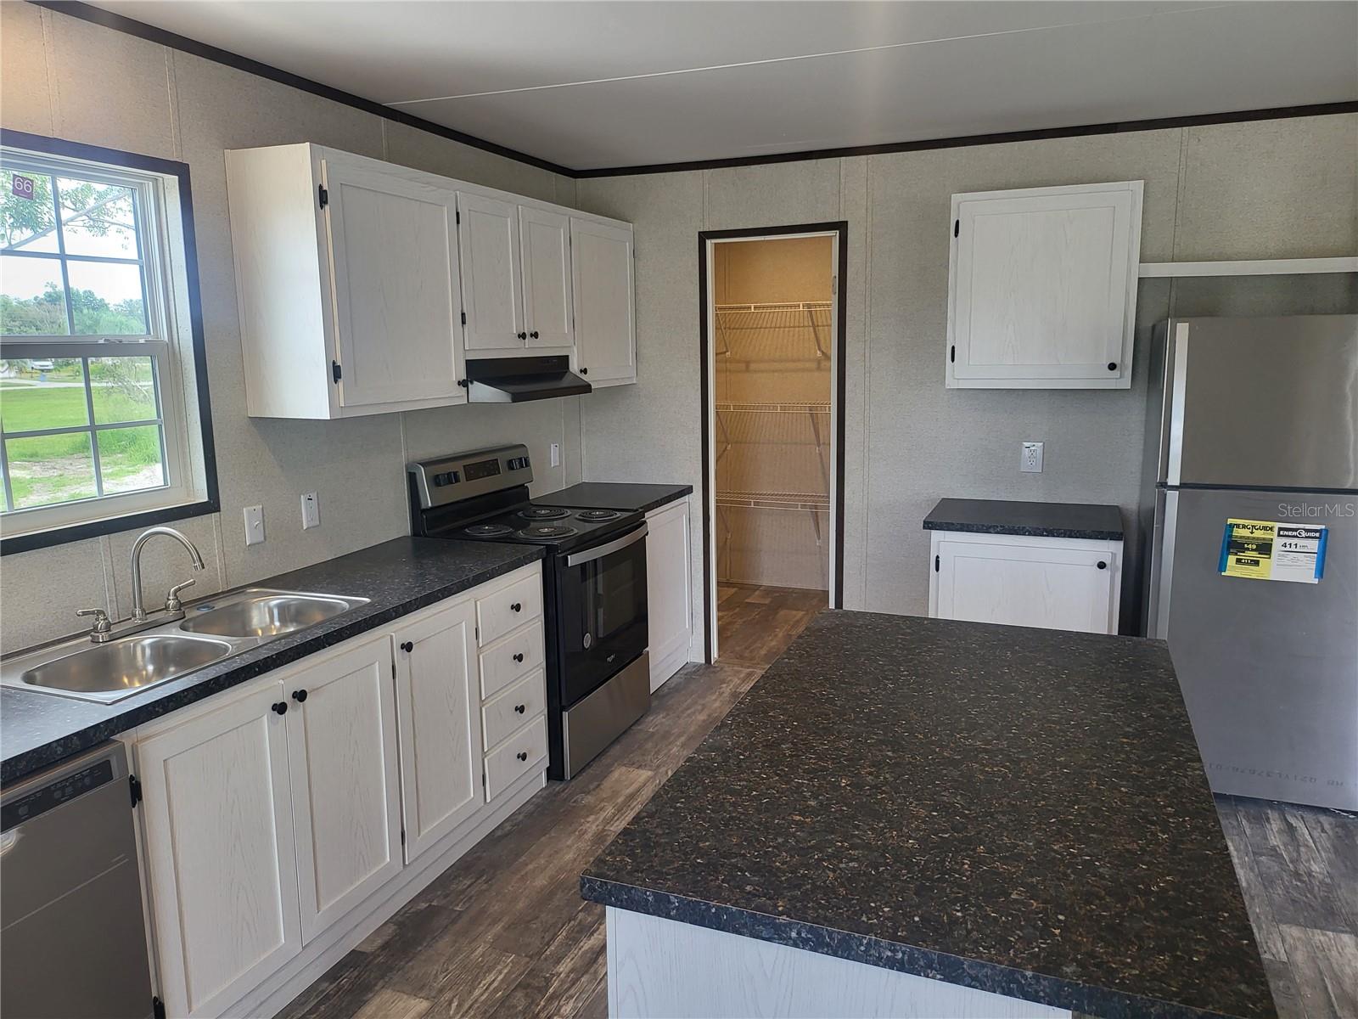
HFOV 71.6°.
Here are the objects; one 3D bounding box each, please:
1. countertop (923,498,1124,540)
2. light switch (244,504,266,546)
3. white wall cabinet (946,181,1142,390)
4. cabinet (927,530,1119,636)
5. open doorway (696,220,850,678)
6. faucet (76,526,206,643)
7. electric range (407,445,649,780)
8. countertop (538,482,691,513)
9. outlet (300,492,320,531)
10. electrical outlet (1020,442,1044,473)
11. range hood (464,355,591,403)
[{"bbox_3d":[1.422,0.035,3.880,0.724,0.037,0.561,3,11,23],"label":"countertop"},{"bbox_3d":[-1.329,0.049,2.964,0.013,0.118,0.072,3,11,23],"label":"light switch"},{"bbox_3d":[1.472,-0.882,3.825,0.688,0.765,0.319,3,11,23],"label":"white wall cabinet"},{"bbox_3d":[1.448,0.489,3.962,0.700,0.887,0.543,3,11,23],"label":"cabinet"},{"bbox_3d":[0.446,-0.242,4.550,0.719,2.161,0.029,3,11,23],"label":"open doorway"},{"bbox_3d":[-1.378,0.182,2.456,0.236,0.256,0.337,3,11,23],"label":"faucet"},{"bbox_3d":[-0.566,0.376,3.910,0.711,1.195,0.753,3,11,23],"label":"electric range"},{"bbox_3d":[-0.343,-0.050,4.544,0.616,0.037,0.694,3,11,23],"label":"countertop"},{"bbox_3d":[-1.238,0.005,3.178,0.010,0.116,0.073,3,11,23],"label":"outlet"},{"bbox_3d":[1.534,-0.224,4.089,0.090,0.131,0.010,3,11,23],"label":"electrical outlet"},{"bbox_3d":[-0.697,-0.529,3.788,0.495,0.156,0.745,3,11,23],"label":"range hood"}]

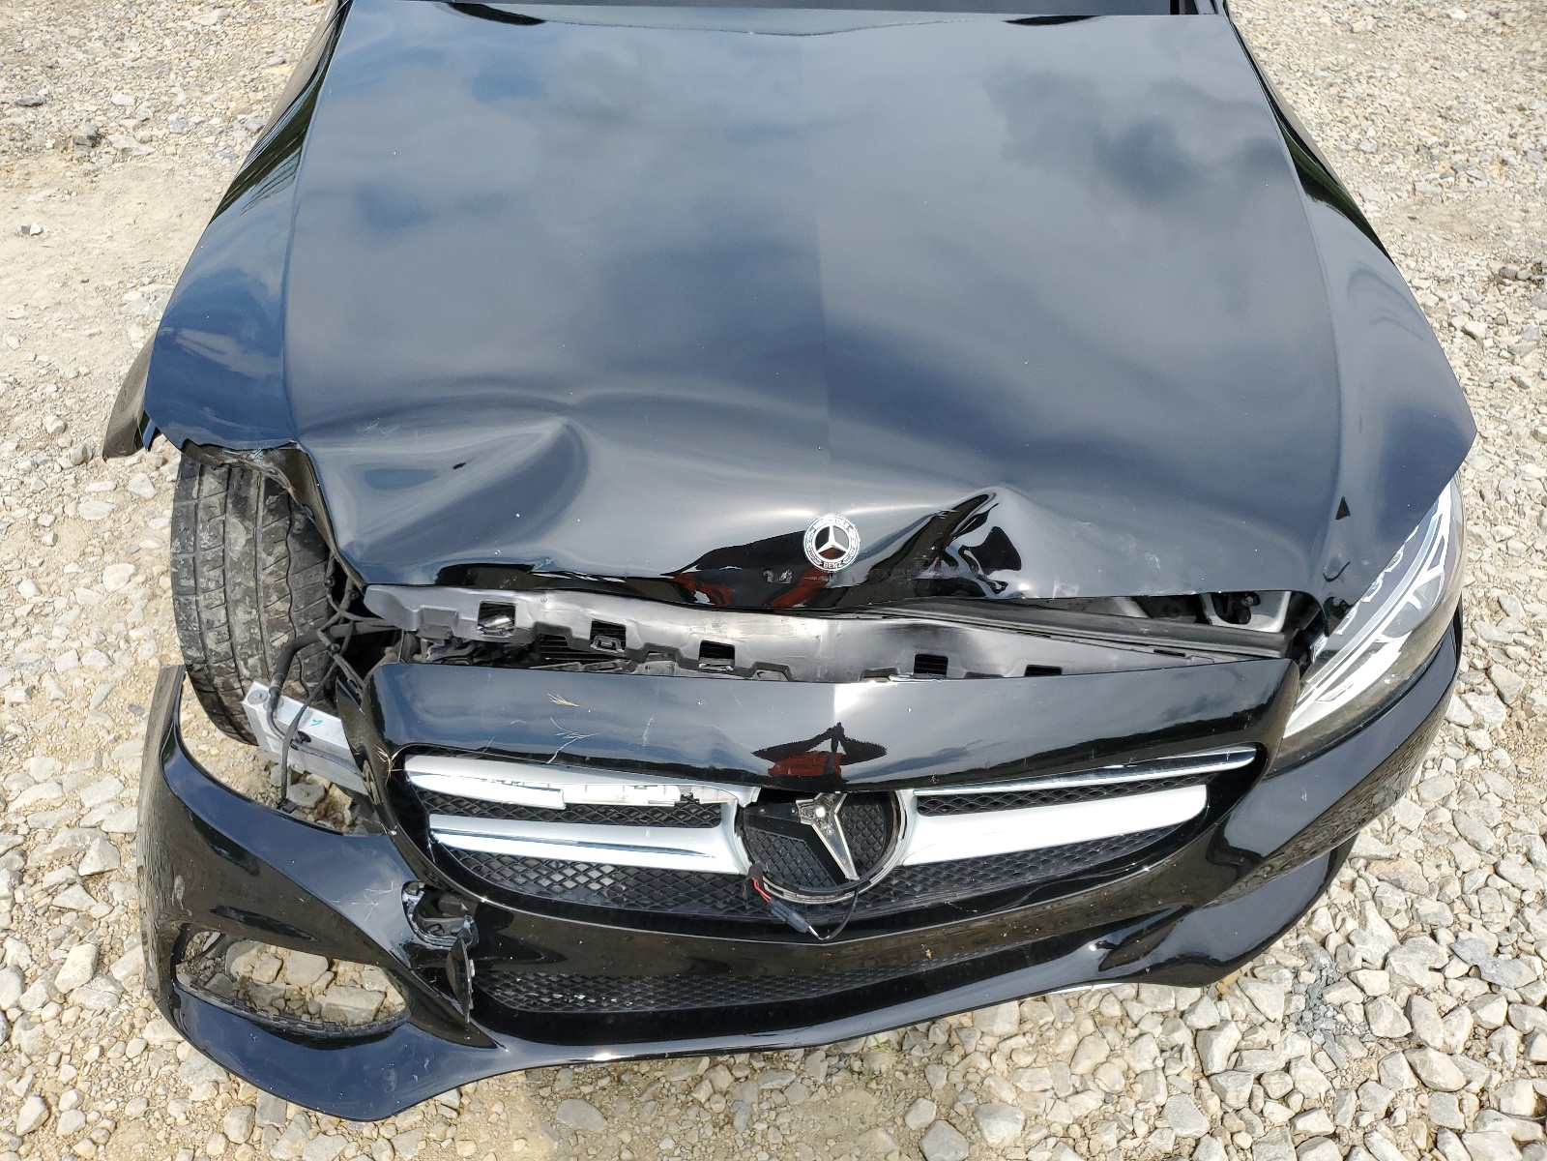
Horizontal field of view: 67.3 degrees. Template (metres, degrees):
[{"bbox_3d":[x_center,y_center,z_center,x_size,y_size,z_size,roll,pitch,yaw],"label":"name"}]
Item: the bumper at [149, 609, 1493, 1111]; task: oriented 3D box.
[{"bbox_3d":[0.030,0.267,1.452,1.800,0.570,0.550,-3,42,-3],"label":"bumper"}]

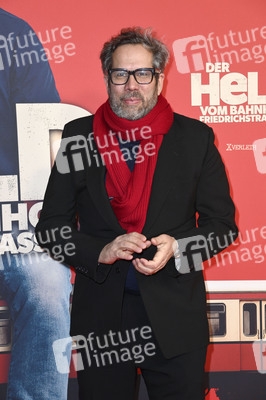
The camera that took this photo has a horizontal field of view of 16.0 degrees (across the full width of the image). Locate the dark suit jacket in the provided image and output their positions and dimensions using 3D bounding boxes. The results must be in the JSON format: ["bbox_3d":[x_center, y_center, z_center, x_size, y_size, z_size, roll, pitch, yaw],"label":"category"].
[{"bbox_3d":[0.019,0.106,2.900,0.610,0.757,0.360,-1,8,8],"label":"dark suit jacket"}]

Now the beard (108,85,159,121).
[{"bbox_3d":[0.003,-0.300,2.895,0.150,0.112,0.105,0,5,8],"label":"beard"}]

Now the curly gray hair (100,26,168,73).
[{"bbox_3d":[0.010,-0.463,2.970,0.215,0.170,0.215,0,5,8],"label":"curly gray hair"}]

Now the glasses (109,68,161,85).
[{"bbox_3d":[0.006,-0.376,2.920,0.147,0.050,0.145,0,5,8],"label":"glasses"}]

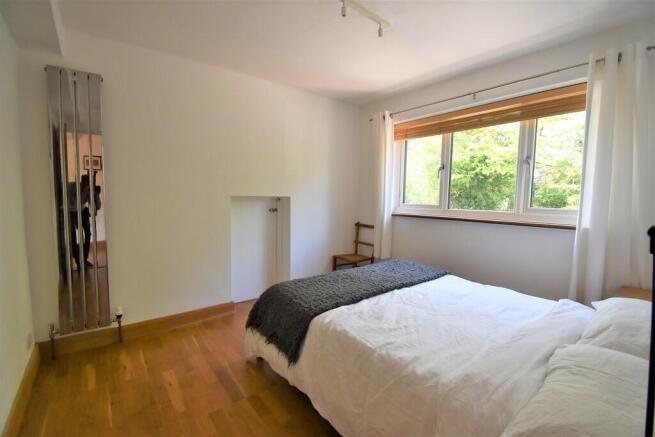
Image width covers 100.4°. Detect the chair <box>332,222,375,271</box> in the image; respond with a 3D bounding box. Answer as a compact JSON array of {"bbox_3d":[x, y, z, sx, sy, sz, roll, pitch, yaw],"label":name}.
[{"bbox_3d":[0.358,0.498,3.400,0.440,0.850,0.400,-2,6,-39],"label":"chair"}]

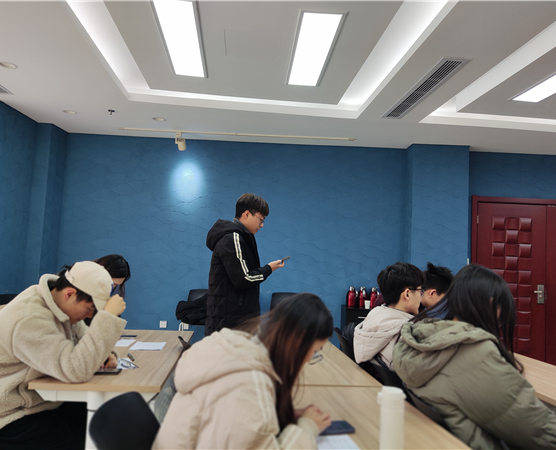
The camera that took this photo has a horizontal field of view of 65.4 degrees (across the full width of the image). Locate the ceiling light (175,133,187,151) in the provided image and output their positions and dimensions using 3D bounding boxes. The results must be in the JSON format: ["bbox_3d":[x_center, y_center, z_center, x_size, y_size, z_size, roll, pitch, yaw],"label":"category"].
[{"bbox_3d":[-1.230,-1.054,5.501,0.140,0.220,0.170,2,-4,3],"label":"ceiling light"}]

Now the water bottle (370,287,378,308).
[{"bbox_3d":[1.222,0.927,5.486,0.120,0.260,0.120,-1,-5,37],"label":"water bottle"}]

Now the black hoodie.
[{"bbox_3d":[-0.255,0.363,2.770,0.430,0.800,0.540,2,-4,0],"label":"black hoodie"}]

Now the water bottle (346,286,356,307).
[{"bbox_3d":[0.938,0.915,5.485,0.120,0.260,0.120,1,-4,16],"label":"water bottle"}]

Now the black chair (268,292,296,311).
[{"bbox_3d":[0.122,1.285,5.281,0.470,0.830,0.520,2,-4,0],"label":"black chair"}]

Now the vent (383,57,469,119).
[{"bbox_3d":[1.281,-1.191,3.943,0.215,0.050,1.420,3,-4,-5],"label":"vent"}]

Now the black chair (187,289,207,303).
[{"bbox_3d":[-0.966,1.237,5.256,0.470,0.830,0.520,2,-4,13],"label":"black chair"}]

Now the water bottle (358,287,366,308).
[{"bbox_3d":[1.080,0.921,5.485,0.120,0.260,0.120,4,-4,-17],"label":"water bottle"}]

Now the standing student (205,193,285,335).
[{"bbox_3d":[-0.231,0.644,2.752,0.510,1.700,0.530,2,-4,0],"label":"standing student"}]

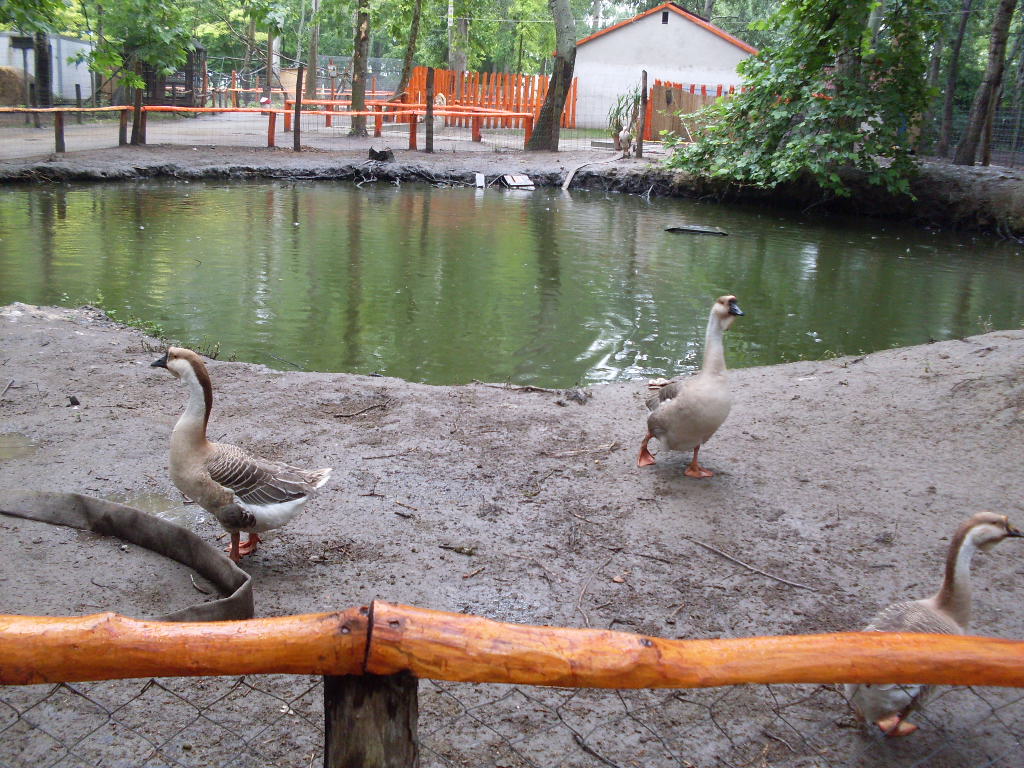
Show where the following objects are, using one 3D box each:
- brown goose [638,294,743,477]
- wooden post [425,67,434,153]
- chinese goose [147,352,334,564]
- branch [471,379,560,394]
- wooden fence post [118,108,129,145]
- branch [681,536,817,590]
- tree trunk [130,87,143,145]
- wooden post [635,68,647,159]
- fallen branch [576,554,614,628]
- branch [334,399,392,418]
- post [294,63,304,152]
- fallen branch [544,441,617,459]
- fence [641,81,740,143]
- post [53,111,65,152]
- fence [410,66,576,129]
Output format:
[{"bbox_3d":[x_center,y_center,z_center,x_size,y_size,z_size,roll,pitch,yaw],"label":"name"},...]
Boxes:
[{"bbox_3d":[0.768,-0.011,4.835,0.320,0.773,0.620,-9,19,-38],"label":"brown goose"},{"bbox_3d":[-1.768,-5.995,24.587,0.144,1.788,0.144,3,15,0],"label":"wooden post"},{"bbox_3d":[-0.911,0.236,3.826,0.596,0.739,0.250,-2,16,-11],"label":"chinese goose"},{"bbox_3d":[0.015,-0.003,6.255,0.506,0.050,0.090,7,16,16],"label":"branch"},{"bbox_3d":[-7.580,-4.998,21.890,0.147,0.713,0.147,3,15,0],"label":"wooden fence post"},{"bbox_3d":[0.817,0.613,3.920,0.050,0.025,0.585,-11,19,-37],"label":"branch"},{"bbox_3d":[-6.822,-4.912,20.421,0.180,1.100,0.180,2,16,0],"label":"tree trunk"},{"bbox_3d":[3.003,-6.142,25.610,0.161,1.930,0.161,3,15,0],"label":"wooden post"},{"bbox_3d":[0.267,0.663,3.699,0.070,0.025,0.563,4,16,12],"label":"fallen branch"},{"bbox_3d":[-0.723,0.110,5.647,0.067,0.030,0.409,12,19,36],"label":"branch"},{"bbox_3d":[-4.236,-5.496,22.457,0.131,1.677,0.131,5,15,-1],"label":"post"},{"bbox_3d":[0.320,0.286,5.075,0.413,0.030,0.050,-9,18,-33],"label":"fallen branch"},{"bbox_3d":[4.442,-6.719,27.664,2.478,1.496,0.120,1,15,0],"label":"fence"},{"bbox_3d":[-7.969,-4.451,19.767,0.150,0.731,0.150,3,15,0],"label":"post"},{"bbox_3d":[-0.548,-9.059,35.784,5.478,1.654,0.120,-1,16,-13],"label":"fence"}]

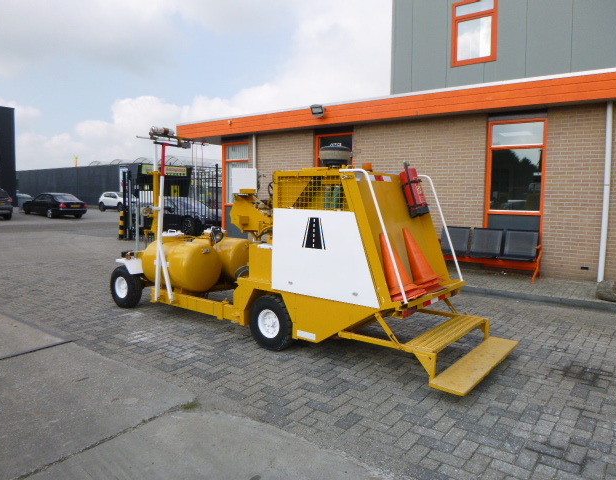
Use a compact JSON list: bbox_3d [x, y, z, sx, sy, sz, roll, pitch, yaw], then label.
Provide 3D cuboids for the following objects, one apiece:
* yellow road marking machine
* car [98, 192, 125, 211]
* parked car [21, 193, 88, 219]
[{"bbox_3d":[-0.367,-0.136,5.076,4.780,2.220,1.390,5,7,38],"label":"yellow road marking machine"},{"bbox_3d":[-15.045,-3.049,37.133,4.350,1.600,1.800,4,7,36],"label":"car"},{"bbox_3d":[-15.646,-2.107,28.434,5.000,1.450,1.860,5,7,38],"label":"parked car"}]

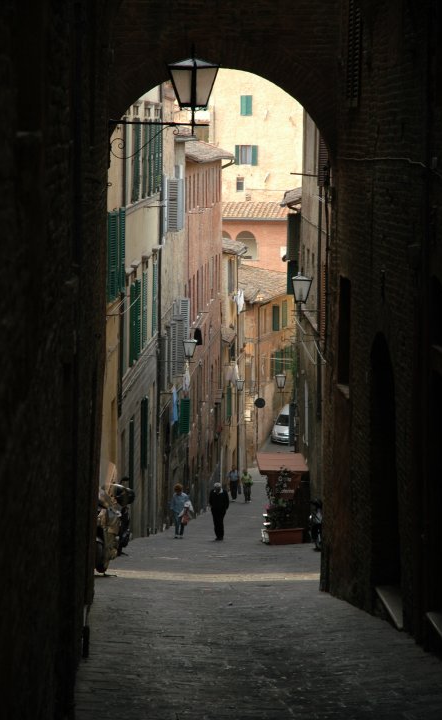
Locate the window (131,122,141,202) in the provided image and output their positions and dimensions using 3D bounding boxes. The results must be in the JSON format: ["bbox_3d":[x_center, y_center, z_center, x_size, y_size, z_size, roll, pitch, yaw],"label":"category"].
[{"bbox_3d":[-2.372,-5.578,59.300,0.250,2.250,1.500,1,6,2],"label":"window"}]

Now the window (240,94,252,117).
[{"bbox_3d":[2.187,-21.523,178.000,0.970,1.740,0.150,1,6,6],"label":"window"}]

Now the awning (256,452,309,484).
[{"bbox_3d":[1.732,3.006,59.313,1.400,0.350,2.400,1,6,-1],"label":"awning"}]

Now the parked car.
[{"bbox_3d":[4.661,4.577,146.913,1.760,1.600,4.350,2,12,9],"label":"parked car"}]

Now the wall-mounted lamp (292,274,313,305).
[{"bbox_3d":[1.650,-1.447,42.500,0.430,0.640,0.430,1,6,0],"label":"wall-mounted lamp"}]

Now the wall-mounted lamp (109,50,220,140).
[{"bbox_3d":[-0.646,-3.046,24.000,1.250,1.050,0.520,1,6,2],"label":"wall-mounted lamp"}]

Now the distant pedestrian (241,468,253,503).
[{"bbox_3d":[1.310,6.185,103.000,0.550,1.640,0.400,1,6,0],"label":"distant pedestrian"}]

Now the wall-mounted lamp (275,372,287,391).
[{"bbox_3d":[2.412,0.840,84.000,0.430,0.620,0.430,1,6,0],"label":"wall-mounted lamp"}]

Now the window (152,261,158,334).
[{"bbox_3d":[-2.081,-1.933,66.000,0.200,2.250,1.250,1,6,2],"label":"window"}]

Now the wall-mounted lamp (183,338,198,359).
[{"bbox_3d":[-0.973,-0.385,67.400,0.450,0.620,0.450,1,6,2],"label":"wall-mounted lamp"}]

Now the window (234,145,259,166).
[{"bbox_3d":[2.179,-17.319,178.000,1.920,1.740,0.150,1,6,6],"label":"window"}]

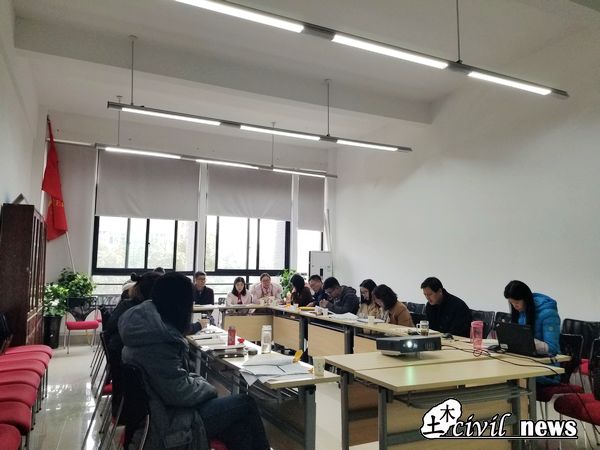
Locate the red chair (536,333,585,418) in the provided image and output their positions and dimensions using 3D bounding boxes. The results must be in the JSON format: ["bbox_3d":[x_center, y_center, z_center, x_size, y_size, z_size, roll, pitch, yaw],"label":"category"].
[{"bbox_3d":[2.032,1.353,3.801,0.520,0.830,0.460,4,-6,-33],"label":"red chair"}]

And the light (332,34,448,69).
[{"bbox_3d":[0.788,-1.446,3.751,1.160,0.055,0.075,3,-6,-25],"label":"light"}]

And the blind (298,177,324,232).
[{"bbox_3d":[0.251,-0.482,9.411,0.610,1.200,0.060,4,-6,-25],"label":"blind"}]

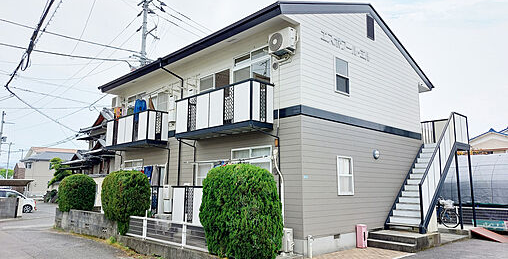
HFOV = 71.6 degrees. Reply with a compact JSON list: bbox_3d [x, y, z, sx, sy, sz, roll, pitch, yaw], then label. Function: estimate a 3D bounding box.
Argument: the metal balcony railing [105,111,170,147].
[{"bbox_3d":[-4.834,0.098,14.281,0.860,1.210,3.680,8,-11,-43],"label":"metal balcony railing"}]

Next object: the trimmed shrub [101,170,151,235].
[{"bbox_3d":[-3.915,2.224,10.791,1.440,1.850,1.440,8,-11,-43],"label":"trimmed shrub"}]

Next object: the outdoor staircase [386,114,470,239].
[{"bbox_3d":[6.125,1.328,12.214,5.100,4.030,1.280,8,-11,-43],"label":"outdoor staircase"}]

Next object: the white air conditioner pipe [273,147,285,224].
[{"bbox_3d":[0.641,1.444,8.911,0.100,1.900,0.430,8,-11,-43],"label":"white air conditioner pipe"}]

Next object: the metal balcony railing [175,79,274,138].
[{"bbox_3d":[-0.982,-0.446,10.323,0.880,1.230,3.520,8,-11,-43],"label":"metal balcony railing"}]

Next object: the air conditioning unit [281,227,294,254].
[{"bbox_3d":[0.590,2.681,8.561,0.280,0.550,0.730,8,-11,-43],"label":"air conditioning unit"}]

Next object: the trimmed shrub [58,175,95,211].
[{"bbox_3d":[-7.010,2.609,13.967,1.360,1.570,1.360,8,-11,-43],"label":"trimmed shrub"}]

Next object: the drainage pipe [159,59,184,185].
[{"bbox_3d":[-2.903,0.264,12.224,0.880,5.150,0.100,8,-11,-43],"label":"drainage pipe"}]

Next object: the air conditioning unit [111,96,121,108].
[{"bbox_3d":[-6.381,-1.206,16.310,0.280,0.540,0.700,8,-11,-43],"label":"air conditioning unit"}]

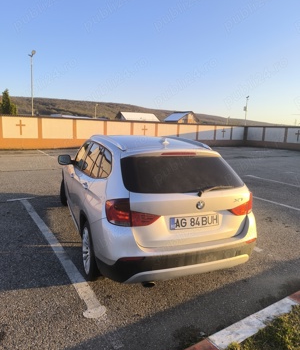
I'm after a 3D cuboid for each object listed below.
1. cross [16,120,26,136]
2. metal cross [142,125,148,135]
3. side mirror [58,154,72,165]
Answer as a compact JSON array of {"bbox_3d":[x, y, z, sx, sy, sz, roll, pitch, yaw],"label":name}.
[{"bbox_3d":[-9.319,-3.418,19.247,0.610,1.080,0.060,-4,11,-30],"label":"cross"},{"bbox_3d":[-0.451,-4.012,24.456,0.610,1.060,0.060,-4,11,-30],"label":"metal cross"},{"bbox_3d":[-1.402,-0.257,4.410,0.230,0.180,0.140,-2,10,-23],"label":"side mirror"}]

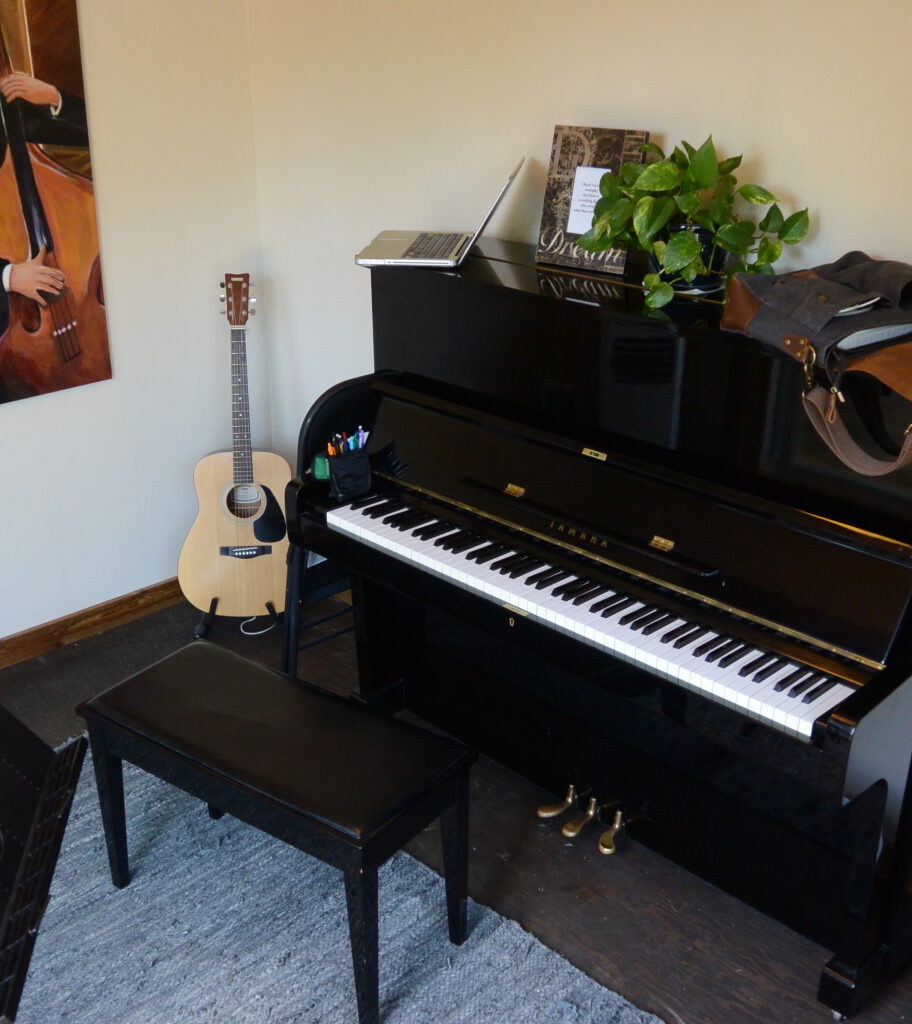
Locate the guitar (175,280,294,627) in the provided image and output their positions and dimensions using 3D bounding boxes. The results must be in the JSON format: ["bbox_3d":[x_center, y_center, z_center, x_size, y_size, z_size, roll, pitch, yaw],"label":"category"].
[{"bbox_3d":[-0.629,-0.200,3.432,0.410,1.030,0.120,-2,3,5],"label":"guitar"}]

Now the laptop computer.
[{"bbox_3d":[-0.029,-0.707,2.709,0.345,0.215,0.325,4,23,7],"label":"laptop computer"}]

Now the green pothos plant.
[{"bbox_3d":[0.475,-0.604,2.353,0.440,0.310,0.300,21,30,39],"label":"green pothos plant"}]

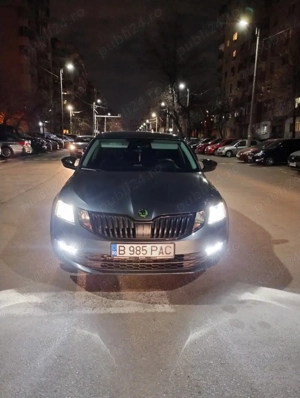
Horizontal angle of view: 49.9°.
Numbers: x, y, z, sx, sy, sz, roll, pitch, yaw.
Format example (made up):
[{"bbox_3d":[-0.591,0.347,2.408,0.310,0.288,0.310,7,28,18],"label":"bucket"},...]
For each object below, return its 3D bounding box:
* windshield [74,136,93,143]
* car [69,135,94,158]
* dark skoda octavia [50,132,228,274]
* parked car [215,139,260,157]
[{"bbox_3d":[-4.006,-3.665,19.885,1.420,0.520,0.600,1,11,-3],"label":"windshield"},{"bbox_3d":[-4.046,-3.409,20.547,1.770,1.450,4.400,1,11,-3],"label":"car"},{"bbox_3d":[-0.172,-0.265,4.860,1.840,1.460,4.650,1,11,-3],"label":"dark skoda octavia"},{"bbox_3d":[7.328,-4.147,25.548,4.200,1.460,1.680,-2,12,-16],"label":"parked car"}]

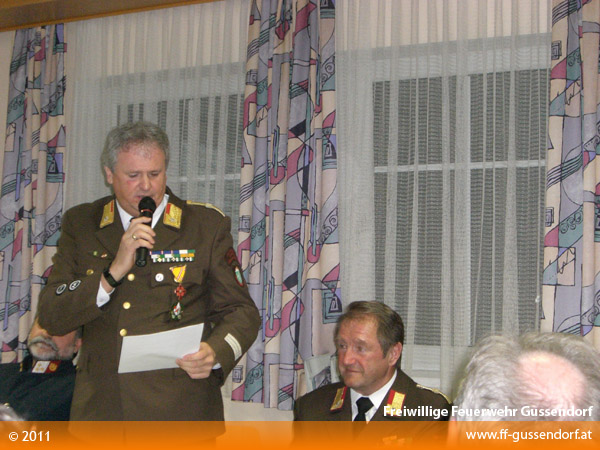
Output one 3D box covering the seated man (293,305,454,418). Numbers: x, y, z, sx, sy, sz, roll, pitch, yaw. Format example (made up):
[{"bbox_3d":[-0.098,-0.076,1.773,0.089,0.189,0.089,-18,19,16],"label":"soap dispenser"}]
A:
[{"bbox_3d":[0.140,0.840,3.030,0.560,1.280,0.760,-1,-1,22],"label":"seated man"}]

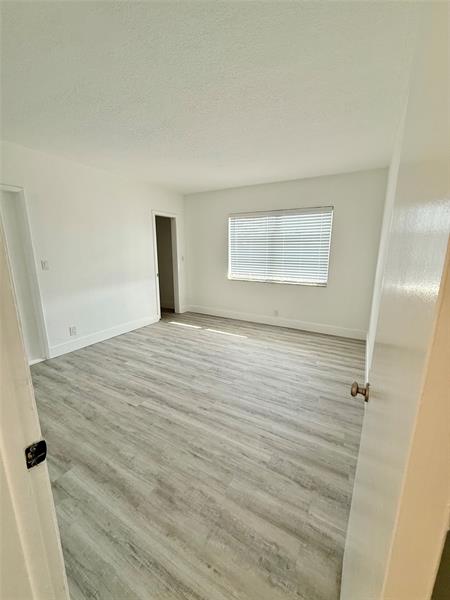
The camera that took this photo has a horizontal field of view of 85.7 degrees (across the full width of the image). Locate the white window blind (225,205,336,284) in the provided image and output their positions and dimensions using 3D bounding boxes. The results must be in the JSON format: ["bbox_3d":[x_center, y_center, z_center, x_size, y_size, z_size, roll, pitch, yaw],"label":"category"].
[{"bbox_3d":[0.875,-0.928,4.275,1.795,1.185,0.060,7,14,29],"label":"white window blind"}]

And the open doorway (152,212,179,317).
[{"bbox_3d":[-1.158,-0.655,4.841,0.130,2.063,0.688,7,14,29],"label":"open doorway"}]

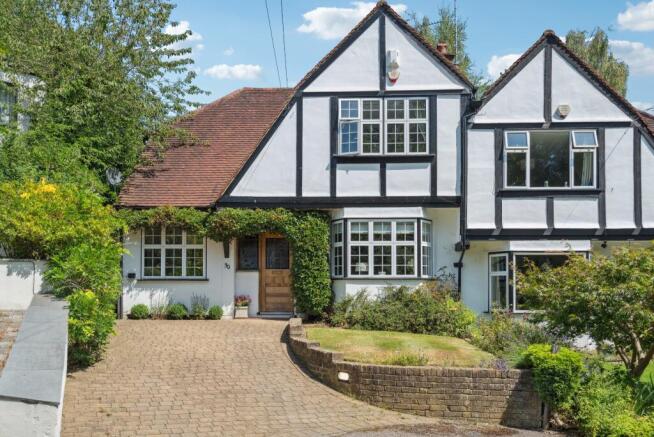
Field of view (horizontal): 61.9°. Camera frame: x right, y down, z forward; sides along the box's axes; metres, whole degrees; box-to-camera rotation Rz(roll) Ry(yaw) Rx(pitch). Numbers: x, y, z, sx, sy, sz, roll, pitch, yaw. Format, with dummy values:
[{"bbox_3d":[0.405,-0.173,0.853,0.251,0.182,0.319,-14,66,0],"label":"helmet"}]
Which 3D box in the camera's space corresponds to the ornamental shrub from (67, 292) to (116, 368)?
[{"bbox_3d":[-4.319,2.045,10.000,0.970,1.400,1.000,0,-2,3],"label":"ornamental shrub"}]

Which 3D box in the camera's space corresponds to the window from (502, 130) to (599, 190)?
[{"bbox_3d":[5.246,-1.385,12.800,2.170,1.370,0.120,0,-2,3],"label":"window"}]

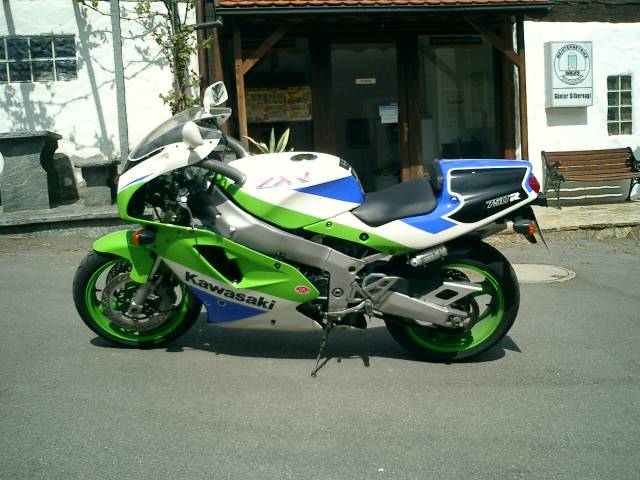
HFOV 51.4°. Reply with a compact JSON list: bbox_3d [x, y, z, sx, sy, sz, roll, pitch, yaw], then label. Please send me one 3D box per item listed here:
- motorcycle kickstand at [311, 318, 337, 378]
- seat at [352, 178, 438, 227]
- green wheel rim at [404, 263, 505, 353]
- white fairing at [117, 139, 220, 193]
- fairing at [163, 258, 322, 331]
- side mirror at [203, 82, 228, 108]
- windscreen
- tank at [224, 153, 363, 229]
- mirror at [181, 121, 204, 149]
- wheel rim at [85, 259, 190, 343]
[{"bbox_3d":[0.014,0.469,2.918,0.065,0.299,0.055,18,-7,6],"label":"motorcycle kickstand"},{"bbox_3d":[0.313,-0.193,2.800,0.350,0.155,0.300,1,26,4],"label":"seat"},{"bbox_3d":[0.584,0.268,3.005,0.460,0.460,0.155,1,26,4],"label":"green wheel rim"},{"bbox_3d":[-0.607,-0.369,2.782,0.490,0.250,0.420,1,26,4],"label":"white fairing"},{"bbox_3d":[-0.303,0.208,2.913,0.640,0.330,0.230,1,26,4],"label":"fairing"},{"bbox_3d":[-0.462,-0.640,2.946,0.085,0.095,0.145,11,28,22],"label":"side mirror"},{"bbox_3d":[-0.578,-0.425,2.752,0.430,0.205,0.350,1,26,4],"label":"windscreen"},{"bbox_3d":[-0.077,-0.238,2.807,0.590,0.280,0.360,1,26,4],"label":"tank"},{"bbox_3d":[-0.467,-0.389,2.455,0.080,0.095,0.145,-8,27,-15],"label":"mirror"},{"bbox_3d":[-0.833,0.259,3.096,0.460,0.460,0.105,-3,26,-5],"label":"wheel rim"}]

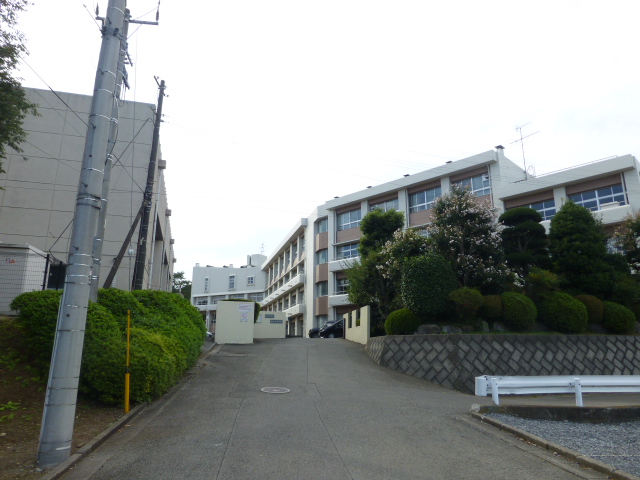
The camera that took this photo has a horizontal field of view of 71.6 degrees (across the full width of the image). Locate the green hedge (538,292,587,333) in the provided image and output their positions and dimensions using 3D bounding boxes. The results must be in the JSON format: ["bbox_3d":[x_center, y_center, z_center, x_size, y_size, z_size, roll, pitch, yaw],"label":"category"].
[{"bbox_3d":[8.012,2.402,14.600,1.550,1.250,1.500,0,-14,0],"label":"green hedge"}]

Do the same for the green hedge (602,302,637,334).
[{"bbox_3d":[10.935,2.830,16.199,1.100,1.150,1.100,4,-14,-14],"label":"green hedge"}]

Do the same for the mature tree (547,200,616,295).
[{"bbox_3d":[11.462,0.715,19.388,2.500,5.140,2.500,4,-14,-14],"label":"mature tree"}]

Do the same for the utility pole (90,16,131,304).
[{"bbox_3d":[-5.803,-1.925,12.090,0.330,10.300,0.330,0,-14,0],"label":"utility pole"}]

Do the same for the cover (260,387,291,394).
[{"bbox_3d":[-0.981,3.360,9.845,0.660,0.050,0.660,2,-7,1],"label":"cover"}]

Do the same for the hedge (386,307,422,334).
[{"bbox_3d":[2.840,2.772,15.000,1.200,0.880,1.150,0,-14,0],"label":"hedge"}]

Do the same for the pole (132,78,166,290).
[{"bbox_3d":[-5.733,-1.081,14.869,0.250,9.670,0.250,0,-14,0],"label":"pole"}]

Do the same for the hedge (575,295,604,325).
[{"bbox_3d":[10.187,2.623,16.866,1.100,1.100,1.100,4,-14,-14],"label":"hedge"}]

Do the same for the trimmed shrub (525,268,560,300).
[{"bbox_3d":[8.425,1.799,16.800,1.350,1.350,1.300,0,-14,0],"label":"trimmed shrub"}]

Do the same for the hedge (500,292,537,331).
[{"bbox_3d":[6.870,2.474,15.356,1.170,1.250,1.150,4,-14,-14],"label":"hedge"}]

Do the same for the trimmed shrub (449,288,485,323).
[{"bbox_3d":[5.217,2.368,15.800,1.220,1.250,1.200,0,-14,0],"label":"trimmed shrub"}]

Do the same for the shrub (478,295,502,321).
[{"bbox_3d":[6.259,2.467,16.100,1.150,1.000,1.150,0,-14,0],"label":"shrub"}]

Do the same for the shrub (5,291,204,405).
[{"bbox_3d":[-5.060,2.523,11.834,2.800,2.600,6.300,2,-14,-7],"label":"shrub"}]

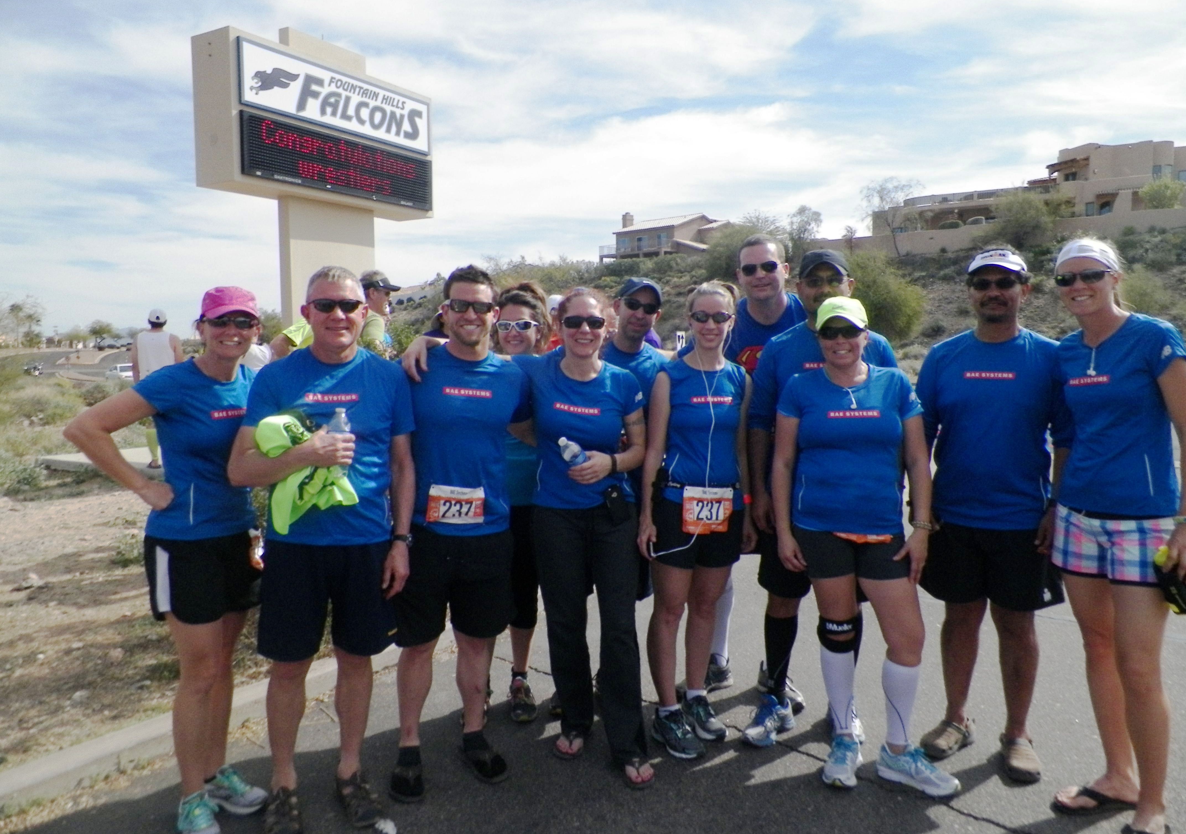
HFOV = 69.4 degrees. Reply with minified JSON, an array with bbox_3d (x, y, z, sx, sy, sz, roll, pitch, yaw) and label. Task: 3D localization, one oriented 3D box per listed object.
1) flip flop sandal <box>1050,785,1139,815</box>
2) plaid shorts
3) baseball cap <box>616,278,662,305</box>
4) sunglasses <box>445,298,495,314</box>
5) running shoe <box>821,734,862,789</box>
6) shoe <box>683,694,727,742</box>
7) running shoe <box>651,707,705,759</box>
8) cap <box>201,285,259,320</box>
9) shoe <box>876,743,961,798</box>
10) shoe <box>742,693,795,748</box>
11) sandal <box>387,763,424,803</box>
[{"bbox_3d":[1.577,1.175,2.677,0.275,0.055,0.100,-1,5,-13],"label":"flip flop sandal"},{"bbox_3d":[1.527,0.358,2.500,0.260,0.250,0.340,-5,7,-38],"label":"plaid shorts"},{"bbox_3d":[0.181,-0.485,3.320,0.168,0.120,0.250,15,8,-9],"label":"baseball cap"},{"bbox_3d":[-0.401,-0.362,2.800,0.145,0.045,0.150,3,9,-14],"label":"sunglasses"},{"bbox_3d":[0.862,1.156,2.940,0.100,0.105,0.270,2,6,23],"label":"running shoe"},{"bbox_3d":[0.426,1.137,3.270,0.100,0.120,0.272,-3,6,-30],"label":"shoe"},{"bbox_3d":[0.304,1.131,3.106,0.100,0.120,0.268,-4,6,-32],"label":"running shoe"},{"bbox_3d":[-1.067,-0.334,2.520,0.170,0.120,0.250,-2,6,-27],"label":"cap"},{"bbox_3d":[1.090,1.161,2.862,0.265,0.105,0.100,3,6,34],"label":"shoe"},{"bbox_3d":[0.657,1.114,3.190,0.110,0.125,0.290,4,7,43],"label":"shoe"},{"bbox_3d":[-0.619,1.187,2.867,0.110,0.080,0.280,-1,5,-5],"label":"sandal"}]

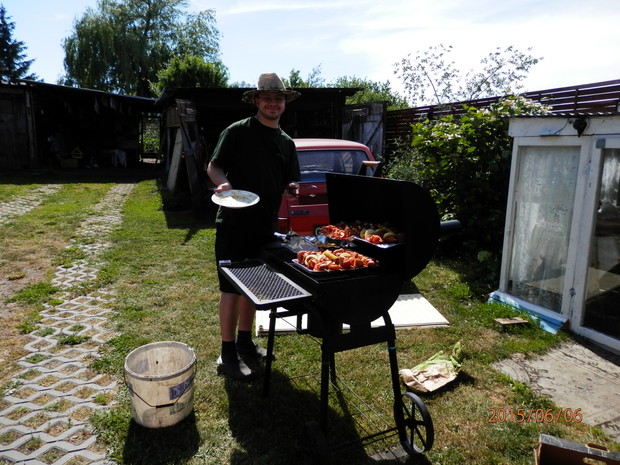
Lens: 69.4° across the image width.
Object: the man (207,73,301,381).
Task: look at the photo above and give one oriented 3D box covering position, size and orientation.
[{"bbox_3d":[-0.367,-0.041,2.793,0.560,1.840,0.430,-6,12,-29],"label":"man"}]

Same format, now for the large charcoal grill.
[{"bbox_3d":[0.035,0.354,2.225,0.857,1.262,0.864,-5,11,-23],"label":"large charcoal grill"}]

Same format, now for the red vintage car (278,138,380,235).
[{"bbox_3d":[-0.094,-0.613,6.896,1.580,1.480,4.000,-4,11,-17],"label":"red vintage car"}]

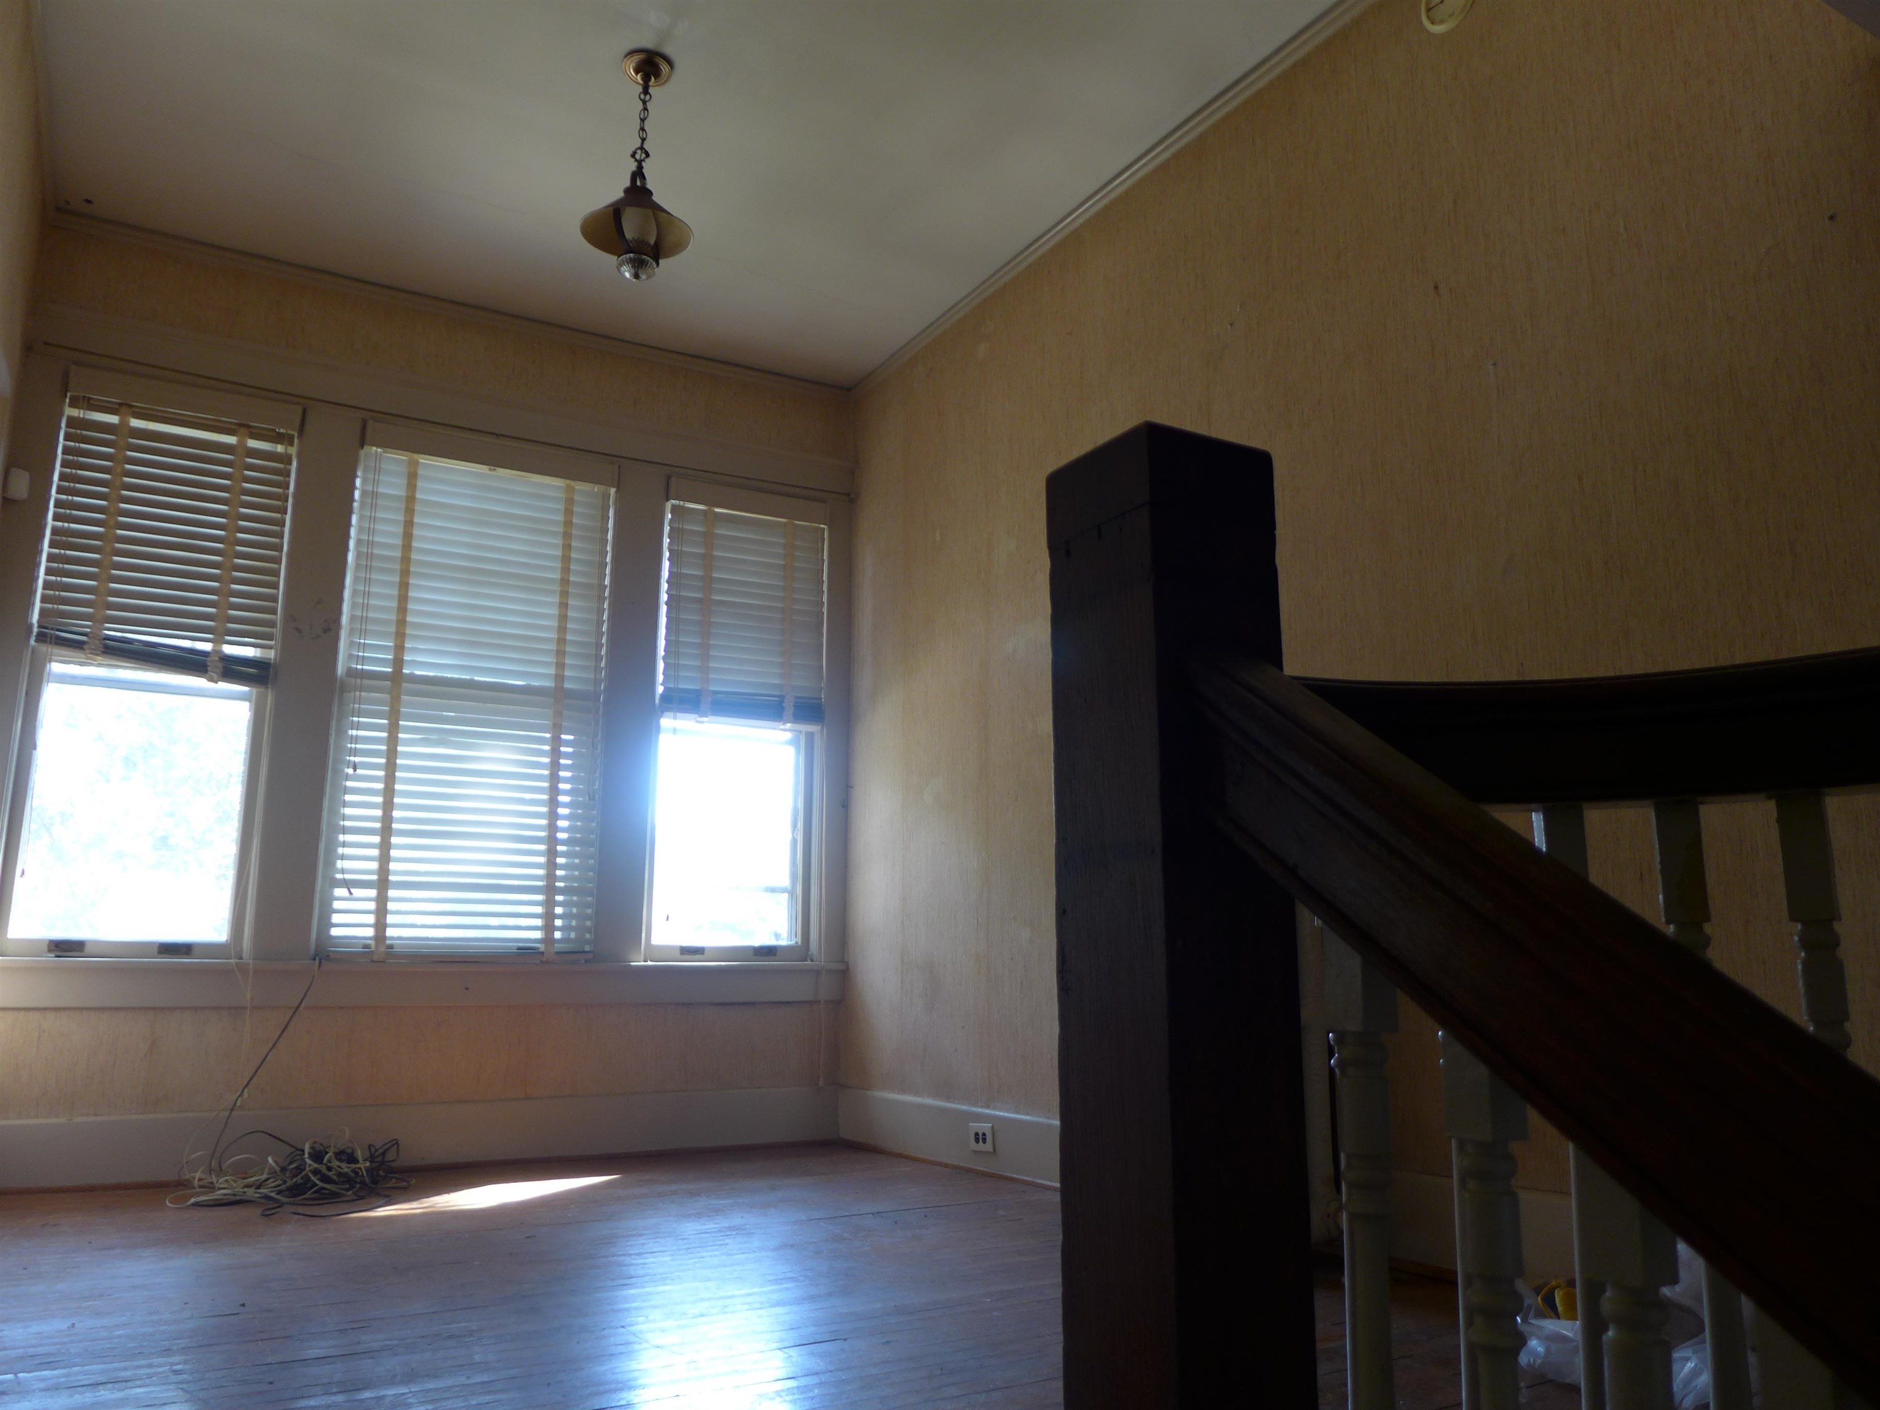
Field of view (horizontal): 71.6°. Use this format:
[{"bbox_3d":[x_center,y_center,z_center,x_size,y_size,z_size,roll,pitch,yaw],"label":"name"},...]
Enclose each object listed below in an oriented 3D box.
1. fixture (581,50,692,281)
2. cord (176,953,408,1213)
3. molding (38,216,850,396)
[{"bbox_3d":[-0.737,-1.320,3.227,0.270,0.598,0.270,6,-13,-28],"label":"fixture"},{"bbox_3d":[-1.708,1.000,3.536,0.570,0.600,0.640,6,-13,-28],"label":"cord"},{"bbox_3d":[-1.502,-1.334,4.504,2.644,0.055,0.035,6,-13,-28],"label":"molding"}]

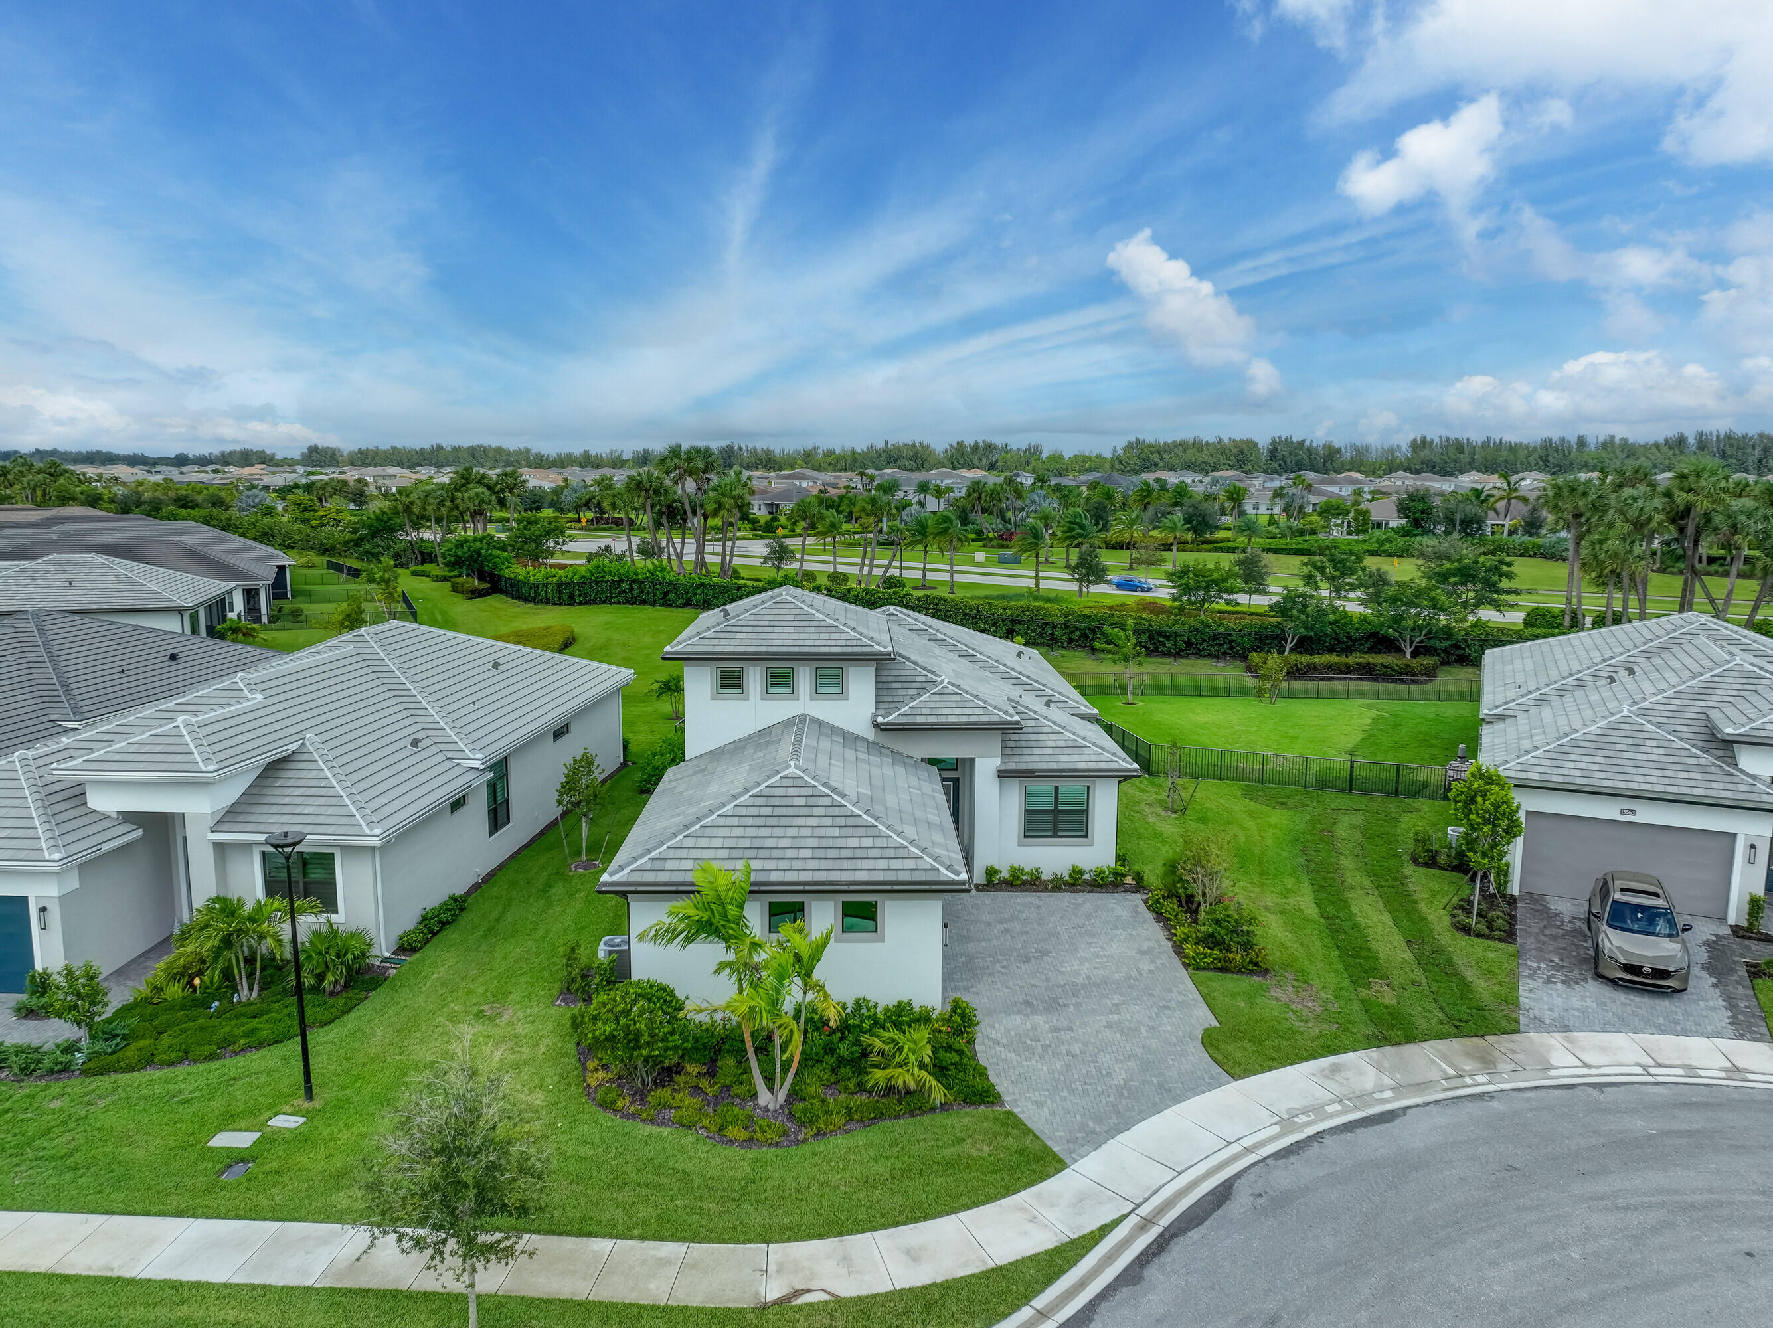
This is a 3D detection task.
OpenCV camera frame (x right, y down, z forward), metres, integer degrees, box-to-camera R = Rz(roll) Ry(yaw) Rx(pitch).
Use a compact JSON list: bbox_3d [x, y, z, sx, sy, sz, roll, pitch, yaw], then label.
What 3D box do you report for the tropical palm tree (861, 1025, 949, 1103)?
[{"bbox_3d":[0.394,7.681,23.943,1.700,1.400,1.600,0,9,0],"label":"tropical palm tree"}]

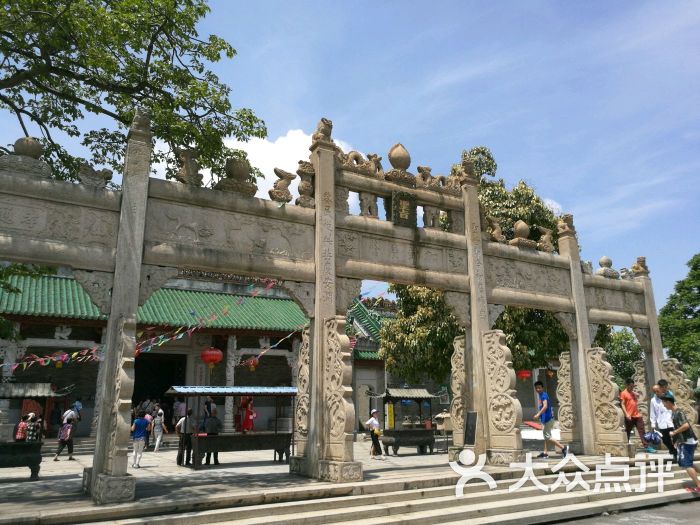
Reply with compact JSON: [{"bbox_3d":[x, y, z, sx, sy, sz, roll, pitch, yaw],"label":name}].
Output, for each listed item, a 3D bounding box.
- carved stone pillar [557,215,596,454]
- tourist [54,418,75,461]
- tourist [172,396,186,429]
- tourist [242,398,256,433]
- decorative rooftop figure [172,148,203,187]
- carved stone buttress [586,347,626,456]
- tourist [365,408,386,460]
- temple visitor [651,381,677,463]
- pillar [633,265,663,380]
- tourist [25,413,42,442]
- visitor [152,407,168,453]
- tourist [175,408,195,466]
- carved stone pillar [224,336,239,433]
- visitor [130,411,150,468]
[{"bbox_3d":[5.656,1.602,13.659,0.420,6.050,0.440,8,-18,-29],"label":"carved stone pillar"},{"bbox_3d":[-9.489,5.854,18.148,0.550,1.350,0.500,4,-14,-17],"label":"tourist"},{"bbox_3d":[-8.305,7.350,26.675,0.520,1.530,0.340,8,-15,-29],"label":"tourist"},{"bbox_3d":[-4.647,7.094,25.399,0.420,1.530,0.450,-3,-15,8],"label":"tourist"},{"bbox_3d":[-2.879,-1.683,9.672,0.500,0.680,0.360,8,-17,-30],"label":"decorative rooftop figure"},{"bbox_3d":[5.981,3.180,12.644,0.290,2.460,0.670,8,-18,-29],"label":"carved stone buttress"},{"bbox_3d":[0.800,5.510,17.528,0.520,1.580,0.480,-7,-16,23],"label":"tourist"},{"bbox_3d":[6.757,3.465,11.750,0.480,1.630,0.420,14,-22,-43],"label":"temple visitor"},{"bbox_3d":[8.707,2.688,15.695,0.340,5.050,0.340,8,-17,-30],"label":"pillar"},{"bbox_3d":[-10.675,5.936,18.603,0.460,1.560,0.320,5,-16,-19],"label":"tourist"},{"bbox_3d":[-7.496,6.694,21.779,0.520,1.600,0.360,2,-15,-11],"label":"visitor"},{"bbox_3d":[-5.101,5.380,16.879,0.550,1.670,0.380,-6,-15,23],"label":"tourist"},{"bbox_3d":[-5.378,5.574,25.163,0.500,4.320,0.500,8,-17,-30],"label":"carved stone pillar"},{"bbox_3d":[-6.082,5.193,16.032,0.480,1.570,0.330,4,-16,-17],"label":"visitor"}]

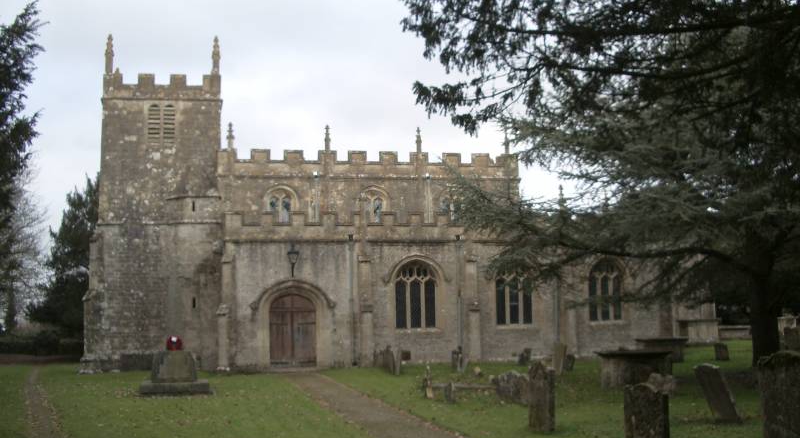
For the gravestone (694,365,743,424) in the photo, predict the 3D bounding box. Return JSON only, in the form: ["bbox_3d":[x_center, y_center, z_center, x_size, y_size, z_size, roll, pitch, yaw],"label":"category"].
[{"bbox_3d":[5.302,2.936,13.522,0.500,0.950,0.130,-22,-2,31],"label":"gravestone"}]

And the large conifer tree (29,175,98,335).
[{"bbox_3d":[-19.502,2.812,50.000,8.000,11.800,8.000,2,-8,-21],"label":"large conifer tree"}]

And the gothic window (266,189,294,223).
[{"bbox_3d":[-5.338,-0.491,36.131,1.200,1.620,0.300,0,-7,-9],"label":"gothic window"}]

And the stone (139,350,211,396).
[{"bbox_3d":[-5.818,3.949,20.955,1.660,1.100,1.350,0,-7,-9],"label":"stone"}]

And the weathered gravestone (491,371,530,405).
[{"bbox_3d":[2.401,3.558,17.262,0.160,0.700,0.800,6,-10,-45],"label":"weathered gravestone"}]

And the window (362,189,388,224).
[{"bbox_3d":[-1.114,-0.500,36.779,1.140,1.620,0.300,0,-7,-9],"label":"window"}]

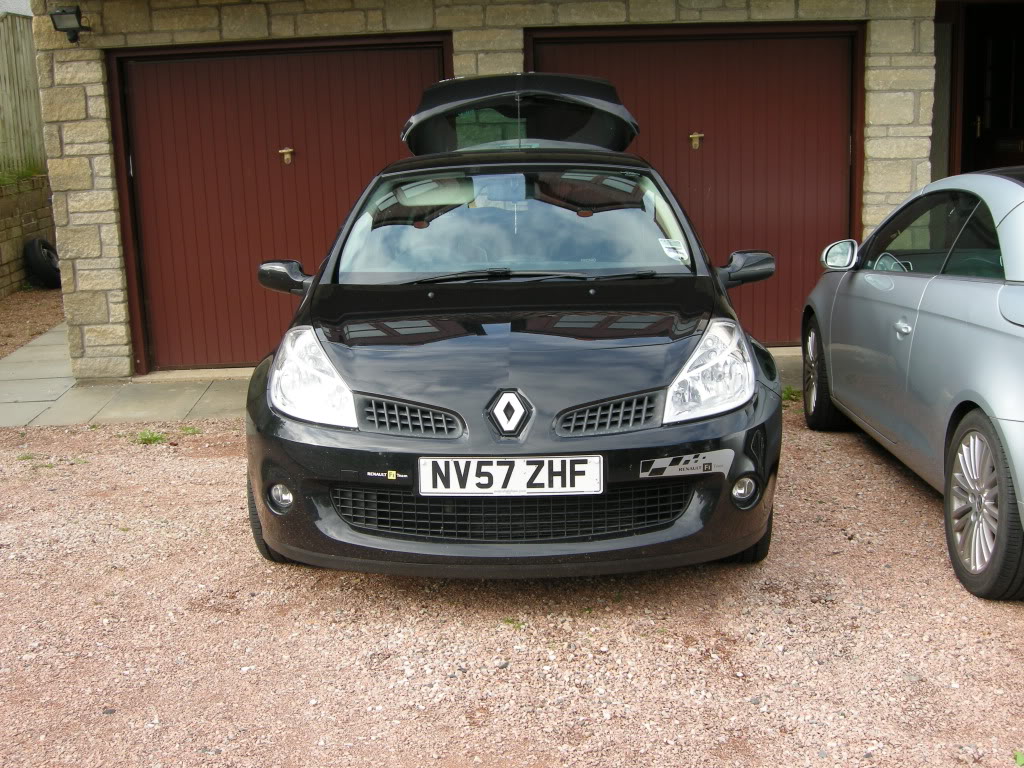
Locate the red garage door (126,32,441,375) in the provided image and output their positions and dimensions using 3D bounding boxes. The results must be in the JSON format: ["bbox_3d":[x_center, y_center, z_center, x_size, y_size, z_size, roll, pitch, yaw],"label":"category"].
[{"bbox_3d":[-1.481,-1.142,8.083,2.108,2.110,0.080,-2,14,1],"label":"red garage door"}]

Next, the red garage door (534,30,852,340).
[{"bbox_3d":[1.219,-1.289,8.080,2.160,2.100,0.100,-2,11,-1],"label":"red garage door"}]

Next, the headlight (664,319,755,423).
[{"bbox_3d":[0.601,-0.050,3.726,0.302,0.238,0.420,-1,11,2],"label":"headlight"}]

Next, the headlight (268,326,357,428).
[{"bbox_3d":[-0.603,-0.022,3.730,0.310,0.270,0.460,-1,10,1],"label":"headlight"}]

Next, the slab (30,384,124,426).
[{"bbox_3d":[-2.745,0.148,7.710,0.380,0.050,0.960,-3,14,-5],"label":"slab"}]

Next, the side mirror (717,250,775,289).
[{"bbox_3d":[0.905,-0.448,4.720,0.225,0.140,0.130,-1,11,2],"label":"side mirror"}]

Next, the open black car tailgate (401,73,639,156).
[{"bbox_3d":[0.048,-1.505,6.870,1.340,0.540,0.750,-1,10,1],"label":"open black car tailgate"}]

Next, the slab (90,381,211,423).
[{"bbox_3d":[-2.300,0.133,7.790,0.580,0.050,0.900,-2,11,-1],"label":"slab"}]

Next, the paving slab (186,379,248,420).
[{"bbox_3d":[-1.720,0.110,7.790,0.580,0.050,0.900,-2,11,-1],"label":"paving slab"}]

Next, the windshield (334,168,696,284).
[{"bbox_3d":[0.014,-0.603,4.713,1.345,0.140,0.880,-1,38,2],"label":"windshield"}]

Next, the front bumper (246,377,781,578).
[{"bbox_3d":[0.004,0.253,3.690,1.740,0.530,0.580,-1,10,1],"label":"front bumper"}]

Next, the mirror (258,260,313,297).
[{"bbox_3d":[-0.887,-0.411,4.730,0.220,0.145,0.140,-1,10,1],"label":"mirror"}]

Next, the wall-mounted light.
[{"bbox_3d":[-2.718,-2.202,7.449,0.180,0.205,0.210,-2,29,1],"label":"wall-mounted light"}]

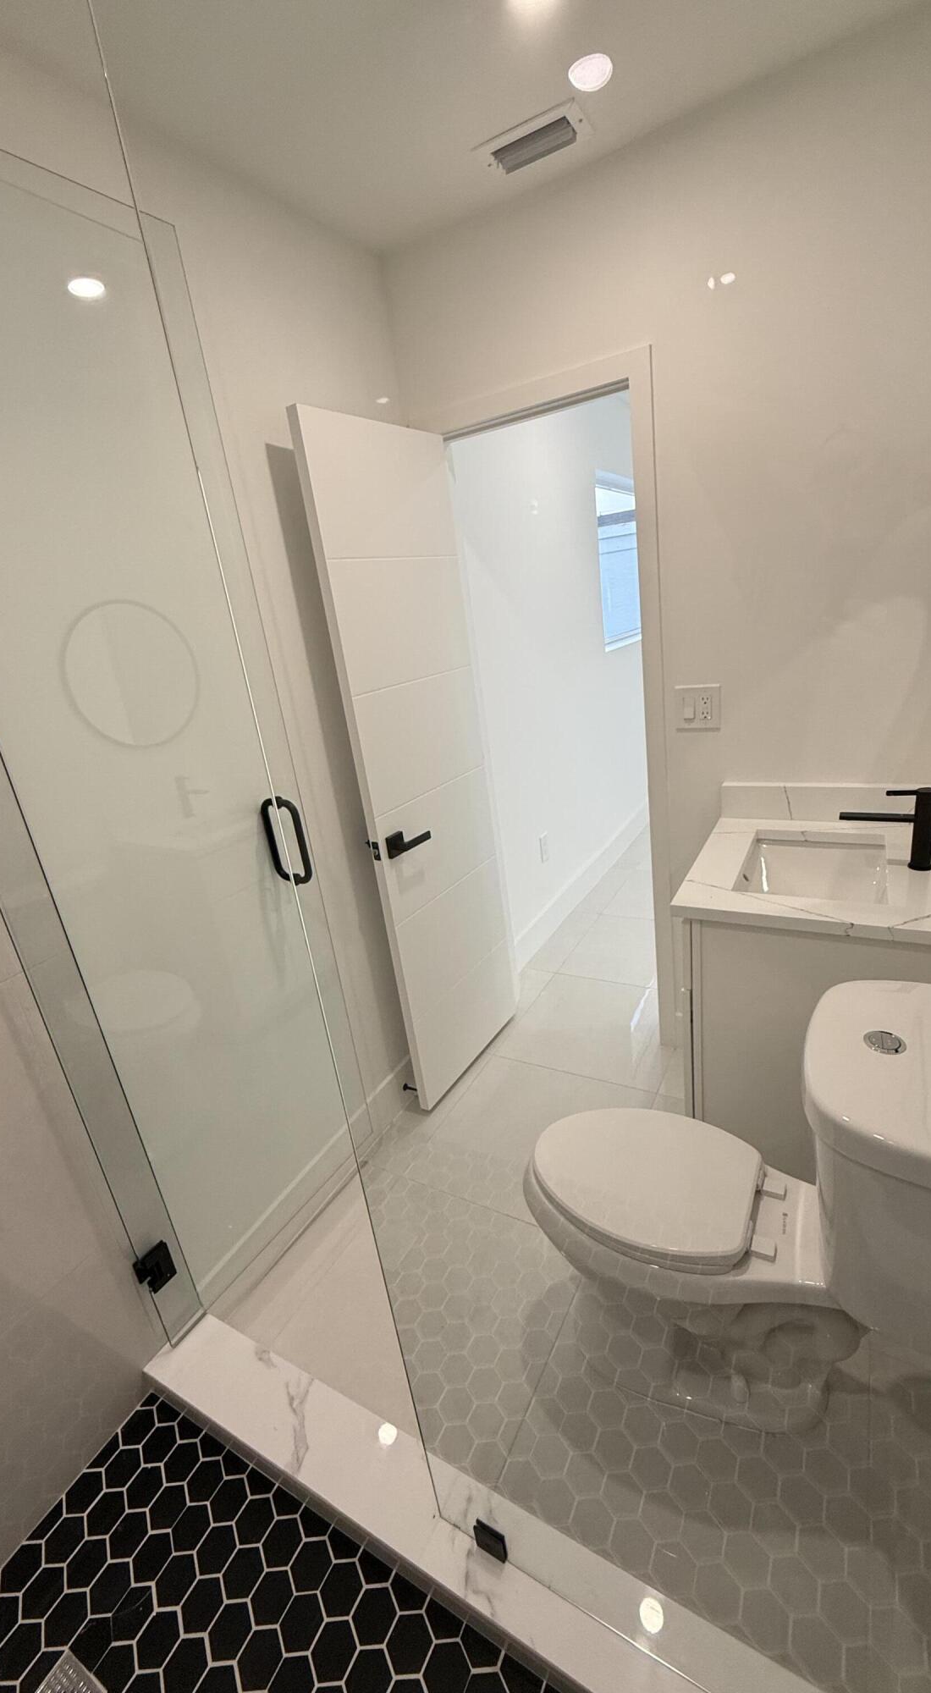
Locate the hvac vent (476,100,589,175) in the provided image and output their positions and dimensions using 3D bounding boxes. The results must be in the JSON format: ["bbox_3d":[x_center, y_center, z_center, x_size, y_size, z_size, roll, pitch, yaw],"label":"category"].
[{"bbox_3d":[0.150,-1.571,1.528,0.247,0.015,0.148,4,23,30],"label":"hvac vent"}]

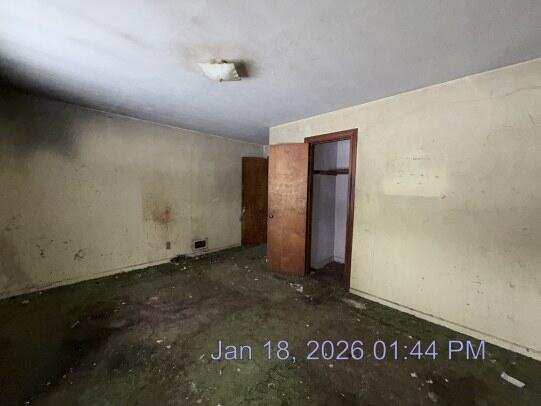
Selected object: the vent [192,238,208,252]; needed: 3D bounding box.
[{"bbox_3d":[-1.372,0.848,4.336,0.030,0.272,0.320,5,5,45],"label":"vent"}]

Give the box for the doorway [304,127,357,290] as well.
[{"bbox_3d":[0.826,0.105,3.158,0.810,2.122,0.130,5,5,45],"label":"doorway"}]

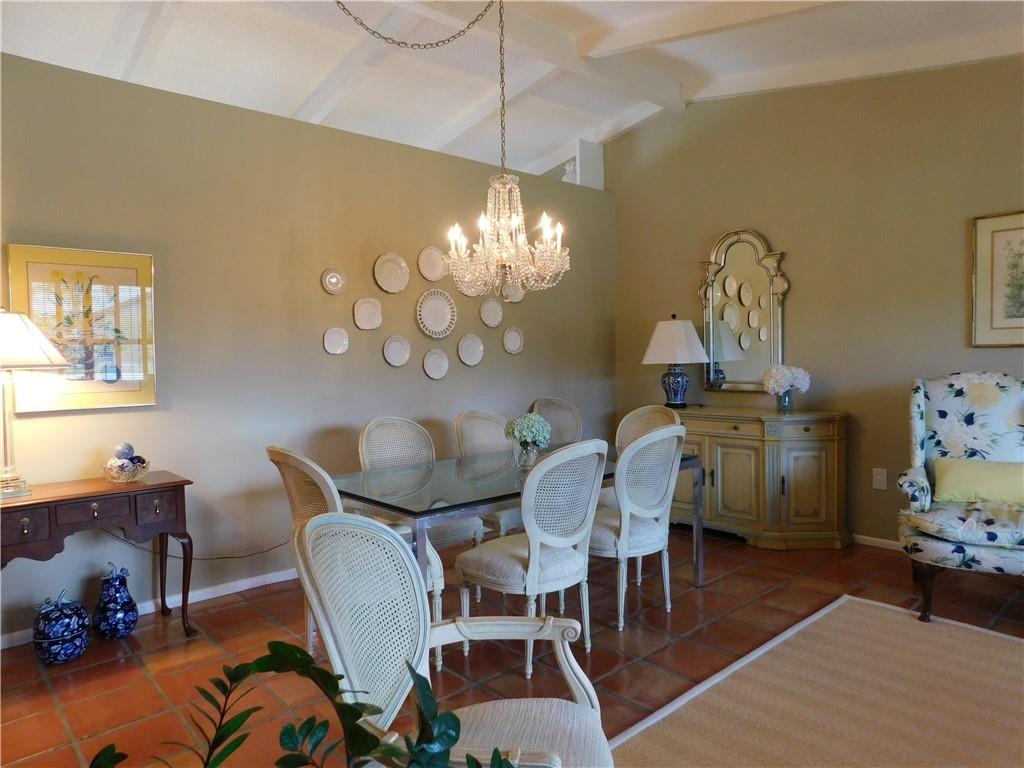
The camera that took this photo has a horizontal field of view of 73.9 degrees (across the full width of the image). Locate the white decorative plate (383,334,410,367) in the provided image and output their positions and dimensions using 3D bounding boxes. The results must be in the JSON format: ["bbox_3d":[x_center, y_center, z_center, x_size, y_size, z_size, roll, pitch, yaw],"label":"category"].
[{"bbox_3d":[-0.744,-0.215,4.448,0.207,0.206,0.025,-3,4,-42],"label":"white decorative plate"}]

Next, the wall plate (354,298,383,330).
[{"bbox_3d":[-0.903,-0.439,4.295,0.200,0.200,0.025,-3,4,-42],"label":"wall plate"}]

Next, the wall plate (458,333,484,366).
[{"bbox_3d":[-0.289,-0.245,4.884,0.240,0.240,0.030,-3,3,-42],"label":"wall plate"}]

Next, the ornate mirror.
[{"bbox_3d":[1.707,-0.539,5.066,0.060,1.187,0.719,-3,4,-42],"label":"ornate mirror"}]

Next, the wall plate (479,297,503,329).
[{"bbox_3d":[-0.143,-0.515,4.977,0.211,0.211,0.025,-3,4,-42],"label":"wall plate"}]

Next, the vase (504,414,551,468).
[{"bbox_3d":[0.084,0.291,3.563,0.240,0.285,0.240,-1,3,0],"label":"vase"}]

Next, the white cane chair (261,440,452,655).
[{"bbox_3d":[-0.665,0.721,2.870,0.600,0.960,0.610,-3,4,-42],"label":"white cane chair"}]

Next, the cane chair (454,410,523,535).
[{"bbox_3d":[-0.035,0.634,4.032,0.533,0.982,0.520,2,4,45],"label":"cane chair"}]

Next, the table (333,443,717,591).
[{"bbox_3d":[0.048,0.782,3.455,1.888,0.734,0.919,-3,3,-42],"label":"table"}]

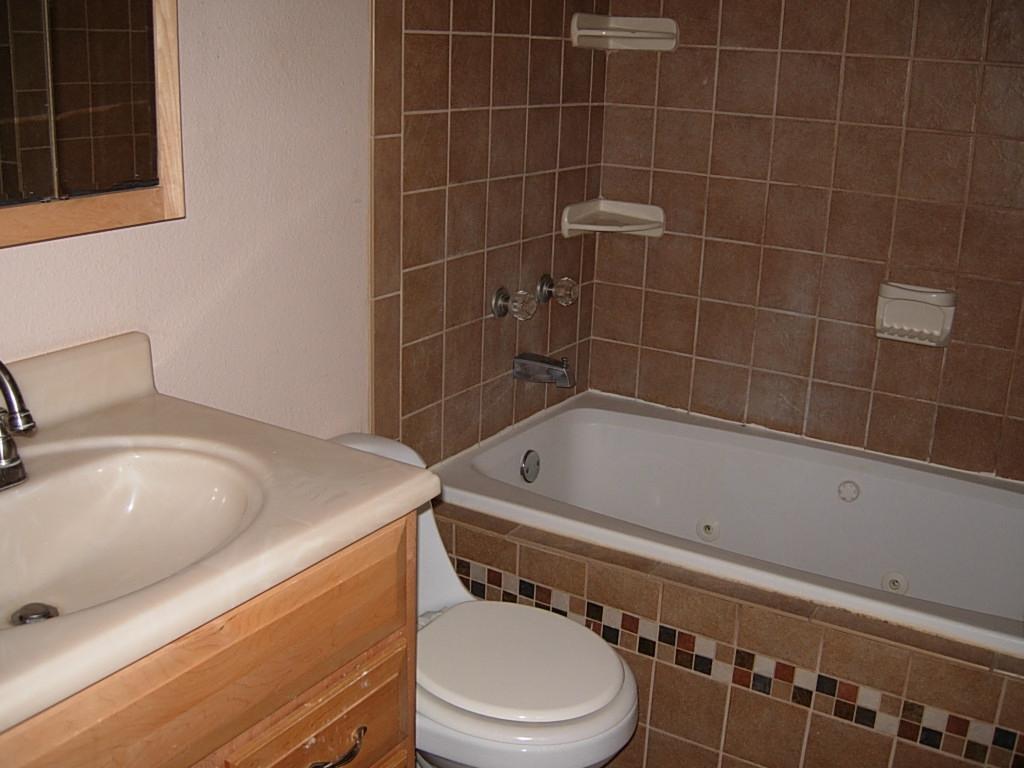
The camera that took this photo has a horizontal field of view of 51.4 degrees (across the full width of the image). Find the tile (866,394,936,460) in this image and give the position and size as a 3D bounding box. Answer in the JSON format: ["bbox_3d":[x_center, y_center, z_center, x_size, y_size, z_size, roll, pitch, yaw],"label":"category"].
[{"bbox_3d":[0.917,0.100,2.513,0.152,0.147,0.009,12,20,30],"label":"tile"}]

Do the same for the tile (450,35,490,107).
[{"bbox_3d":[-0.088,-0.643,2.192,0.009,0.153,0.152,12,20,30],"label":"tile"}]

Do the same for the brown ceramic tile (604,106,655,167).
[{"bbox_3d":[0.303,-0.638,2.746,0.142,0.152,0.010,13,20,30],"label":"brown ceramic tile"}]

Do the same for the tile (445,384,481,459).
[{"bbox_3d":[-0.117,0.087,2.460,0.010,0.142,0.152,13,20,30],"label":"tile"}]

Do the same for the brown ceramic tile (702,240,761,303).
[{"bbox_3d":[0.549,-0.279,2.664,0.152,0.152,0.010,12,20,30],"label":"brown ceramic tile"}]

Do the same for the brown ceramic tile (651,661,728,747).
[{"bbox_3d":[0.334,0.604,2.003,0.152,0.152,0.009,12,20,30],"label":"brown ceramic tile"}]

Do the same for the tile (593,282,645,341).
[{"bbox_3d":[0.287,-0.189,2.865,0.141,0.152,0.010,12,20,30],"label":"tile"}]

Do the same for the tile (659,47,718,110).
[{"bbox_3d":[0.430,-0.747,2.607,0.151,0.151,0.010,12,20,30],"label":"tile"}]

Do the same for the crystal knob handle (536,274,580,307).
[{"bbox_3d":[0.121,-0.224,2.606,0.092,0.072,0.072,12,20,30],"label":"crystal knob handle"}]

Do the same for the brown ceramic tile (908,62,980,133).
[{"bbox_3d":[0.939,-0.623,2.312,0.151,0.151,0.010,12,20,30],"label":"brown ceramic tile"}]

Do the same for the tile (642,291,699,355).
[{"bbox_3d":[0.413,-0.161,2.788,0.152,0.152,0.010,12,20,30],"label":"tile"}]

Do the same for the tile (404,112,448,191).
[{"bbox_3d":[-0.176,-0.463,2.109,0.009,0.153,0.152,12,20,30],"label":"tile"}]

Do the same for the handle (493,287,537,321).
[{"bbox_3d":[0.011,-0.182,2.450,0.090,0.063,0.063,12,20,30],"label":"handle"}]

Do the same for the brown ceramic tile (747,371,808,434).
[{"bbox_3d":[0.670,0.044,2.679,0.152,0.145,0.010,12,20,30],"label":"brown ceramic tile"}]

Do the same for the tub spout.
[{"bbox_3d":[0.083,-0.036,2.566,0.156,0.069,0.052,12,20,30],"label":"tub spout"}]

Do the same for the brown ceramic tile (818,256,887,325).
[{"bbox_3d":[0.807,-0.220,2.516,0.151,0.151,0.010,12,20,30],"label":"brown ceramic tile"}]

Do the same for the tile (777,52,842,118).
[{"bbox_3d":[0.692,-0.692,2.473,0.152,0.152,0.010,13,20,30],"label":"tile"}]

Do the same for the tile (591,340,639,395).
[{"bbox_3d":[0.282,-0.043,2.911,0.141,0.145,0.010,12,20,30],"label":"tile"}]

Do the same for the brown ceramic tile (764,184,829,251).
[{"bbox_3d":[0.687,-0.400,2.562,0.152,0.152,0.010,13,20,30],"label":"brown ceramic tile"}]

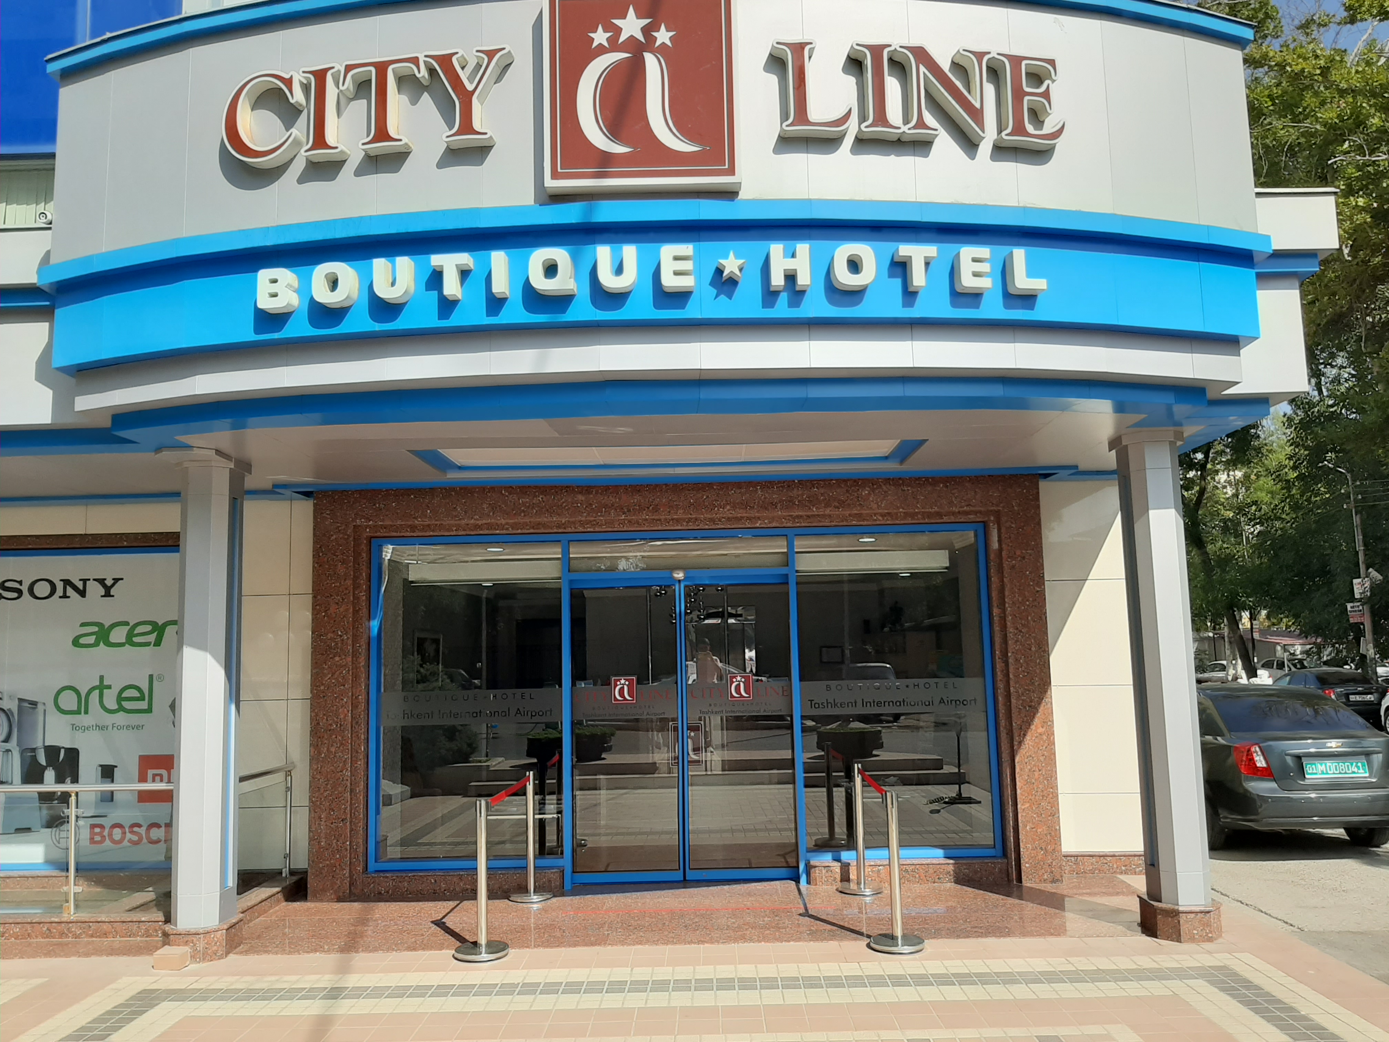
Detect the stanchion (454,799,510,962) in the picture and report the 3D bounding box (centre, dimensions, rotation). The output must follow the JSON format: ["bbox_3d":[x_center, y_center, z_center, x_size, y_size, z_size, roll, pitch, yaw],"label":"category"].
[{"bbox_3d":[-1.300,2.175,6.375,0.330,0.910,0.330,-2,-6,1],"label":"stanchion"}]

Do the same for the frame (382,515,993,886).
[{"bbox_3d":[-0.100,1.442,8.162,4.840,2.720,0.170,-2,-6,1],"label":"frame"}]

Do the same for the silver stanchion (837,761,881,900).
[{"bbox_3d":[1.208,2.272,7.745,0.330,0.910,0.330,-2,-6,1],"label":"silver stanchion"}]

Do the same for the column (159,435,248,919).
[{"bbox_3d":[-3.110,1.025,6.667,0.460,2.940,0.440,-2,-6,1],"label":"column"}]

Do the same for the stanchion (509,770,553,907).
[{"bbox_3d":[-1.223,2.344,7.789,0.330,0.910,0.330,-2,-6,1],"label":"stanchion"}]

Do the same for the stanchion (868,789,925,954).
[{"bbox_3d":[1.201,2.090,6.295,0.330,0.910,0.330,-2,-6,1],"label":"stanchion"}]

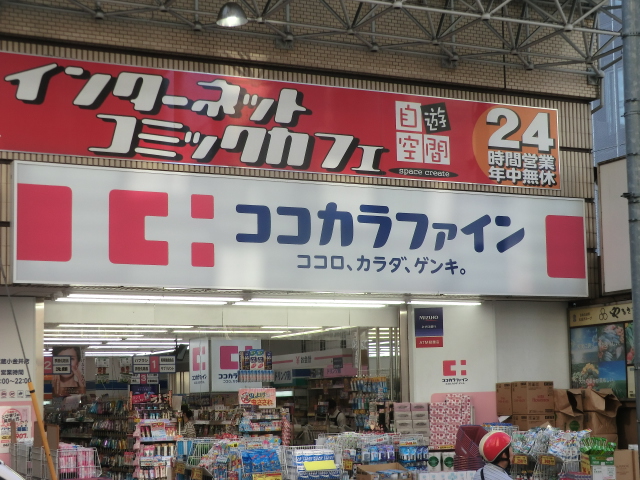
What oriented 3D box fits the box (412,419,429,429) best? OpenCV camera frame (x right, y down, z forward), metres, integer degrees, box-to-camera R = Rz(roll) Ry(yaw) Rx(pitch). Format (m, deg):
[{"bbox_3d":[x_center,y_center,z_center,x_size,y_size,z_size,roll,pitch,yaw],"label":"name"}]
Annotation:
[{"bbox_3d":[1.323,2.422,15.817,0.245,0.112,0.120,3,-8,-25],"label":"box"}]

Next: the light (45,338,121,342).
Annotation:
[{"bbox_3d":[-5.156,2.046,24.456,2.380,0.080,0.090,3,-8,-25],"label":"light"}]

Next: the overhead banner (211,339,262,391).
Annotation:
[{"bbox_3d":[-1.749,2.585,24.869,1.110,1.110,0.120,2,-8,-25],"label":"overhead banner"}]

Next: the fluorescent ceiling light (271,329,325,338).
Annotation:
[{"bbox_3d":[-0.450,1.870,23.806,0.090,0.080,2.380,3,-8,-25],"label":"fluorescent ceiling light"}]

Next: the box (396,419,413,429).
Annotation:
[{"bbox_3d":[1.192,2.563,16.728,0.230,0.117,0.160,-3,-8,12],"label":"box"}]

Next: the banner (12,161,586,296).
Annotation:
[{"bbox_3d":[0.103,-0.033,16.302,8.450,1.490,0.200,3,-8,-25],"label":"banner"}]

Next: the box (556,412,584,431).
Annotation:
[{"bbox_3d":[3.700,2.689,17.671,0.420,0.320,0.320,3,-8,-25],"label":"box"}]

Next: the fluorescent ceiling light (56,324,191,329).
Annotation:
[{"bbox_3d":[-3.309,1.485,20.558,2.380,0.080,0.090,3,-8,-25],"label":"fluorescent ceiling light"}]

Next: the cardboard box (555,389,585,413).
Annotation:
[{"bbox_3d":[3.633,2.334,17.500,0.380,0.340,0.340,2,-8,-25],"label":"cardboard box"}]

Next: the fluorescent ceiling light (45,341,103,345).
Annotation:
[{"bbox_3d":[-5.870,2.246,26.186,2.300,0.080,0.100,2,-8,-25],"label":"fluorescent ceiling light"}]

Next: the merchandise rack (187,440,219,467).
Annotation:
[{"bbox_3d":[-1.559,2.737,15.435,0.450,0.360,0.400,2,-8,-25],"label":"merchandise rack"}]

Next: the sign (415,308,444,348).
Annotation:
[{"bbox_3d":[1.645,1.326,18.050,0.440,0.600,0.030,-3,-8,12],"label":"sign"}]

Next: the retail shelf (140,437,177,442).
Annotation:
[{"bbox_3d":[-2.424,2.940,17.726,0.570,0.070,0.300,2,-8,-25],"label":"retail shelf"}]

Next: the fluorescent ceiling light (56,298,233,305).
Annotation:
[{"bbox_3d":[-2.346,0.831,16.126,2.380,0.080,0.100,2,-8,-25],"label":"fluorescent ceiling light"}]

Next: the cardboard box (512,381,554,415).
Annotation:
[{"bbox_3d":[3.049,2.273,17.276,0.440,0.465,0.410,2,-8,-25],"label":"cardboard box"}]

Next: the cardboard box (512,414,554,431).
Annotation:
[{"bbox_3d":[3.174,2.822,17.779,0.480,0.470,0.390,3,-8,-25],"label":"cardboard box"}]

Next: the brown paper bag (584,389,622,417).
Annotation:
[{"bbox_3d":[4.153,2.378,17.638,0.460,0.360,0.360,3,-8,-25],"label":"brown paper bag"}]

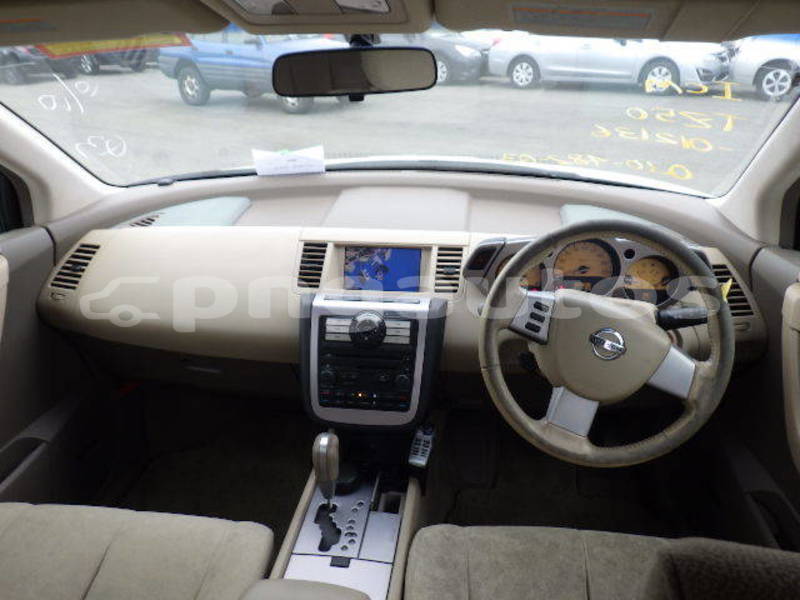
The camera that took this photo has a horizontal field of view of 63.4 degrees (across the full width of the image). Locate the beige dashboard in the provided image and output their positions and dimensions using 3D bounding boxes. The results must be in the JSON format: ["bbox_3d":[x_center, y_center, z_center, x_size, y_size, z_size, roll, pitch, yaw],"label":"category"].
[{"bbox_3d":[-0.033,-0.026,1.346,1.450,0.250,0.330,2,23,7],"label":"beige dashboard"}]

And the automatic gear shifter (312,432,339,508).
[{"bbox_3d":[-0.126,0.292,1.100,0.046,0.143,0.056,3,23,7],"label":"automatic gear shifter"}]

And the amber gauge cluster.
[{"bbox_3d":[0.342,-0.050,1.185,0.330,0.125,0.090,2,1,7],"label":"amber gauge cluster"}]

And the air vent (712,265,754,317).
[{"bbox_3d":[0.636,-0.018,1.235,0.070,0.100,0.045,2,3,7],"label":"air vent"}]

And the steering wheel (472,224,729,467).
[{"bbox_3d":[0.316,0.067,1.013,0.385,0.385,0.100,2,-2,7],"label":"steering wheel"}]

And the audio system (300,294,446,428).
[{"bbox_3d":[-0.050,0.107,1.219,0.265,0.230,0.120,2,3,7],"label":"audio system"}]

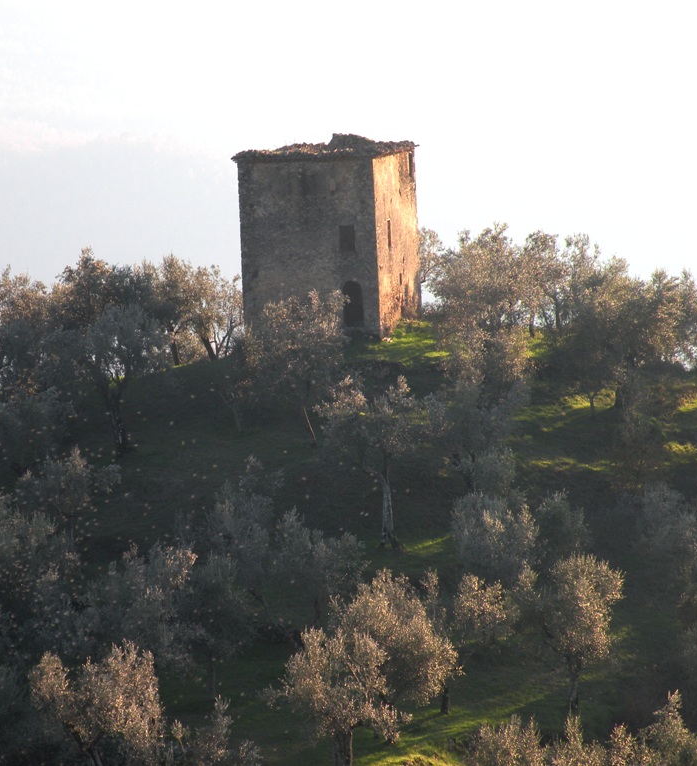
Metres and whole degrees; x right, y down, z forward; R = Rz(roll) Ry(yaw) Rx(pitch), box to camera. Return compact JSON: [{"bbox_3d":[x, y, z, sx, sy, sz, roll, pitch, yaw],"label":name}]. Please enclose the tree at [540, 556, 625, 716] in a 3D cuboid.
[{"bbox_3d":[9.040,9.640,147.000,3.180,6.120,3.180,-2,6,0],"label":"tree"}]

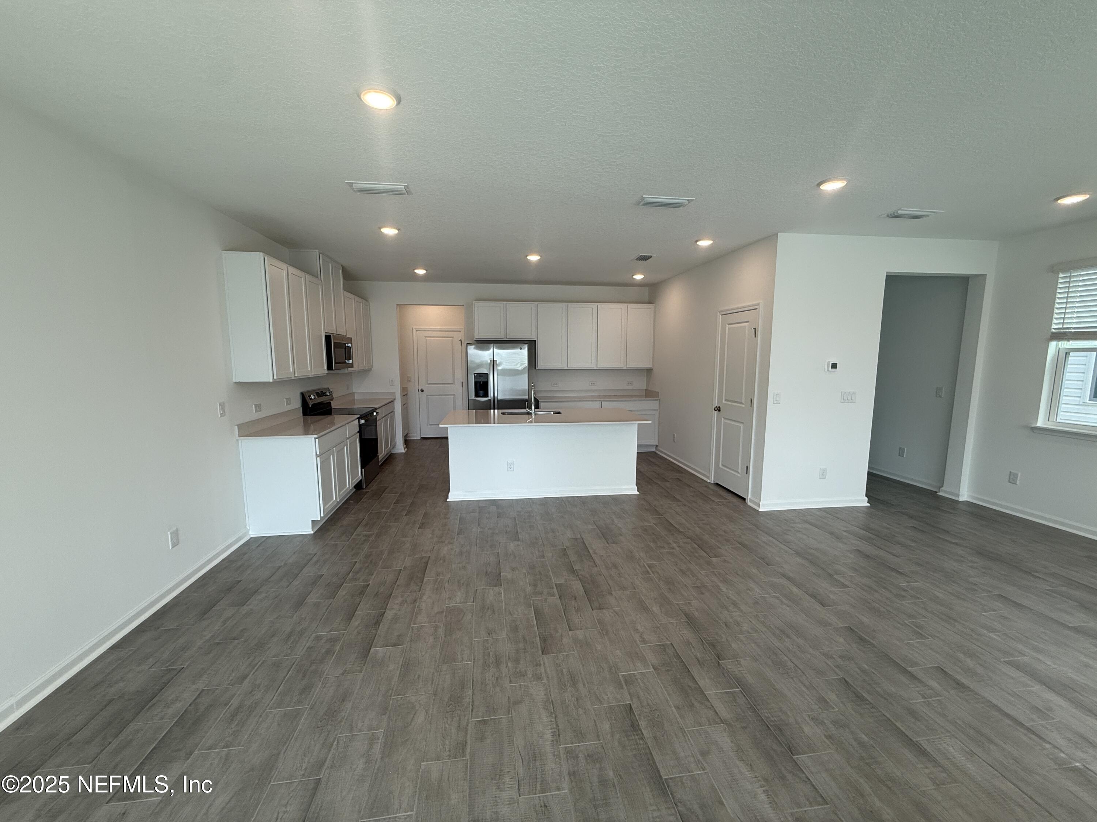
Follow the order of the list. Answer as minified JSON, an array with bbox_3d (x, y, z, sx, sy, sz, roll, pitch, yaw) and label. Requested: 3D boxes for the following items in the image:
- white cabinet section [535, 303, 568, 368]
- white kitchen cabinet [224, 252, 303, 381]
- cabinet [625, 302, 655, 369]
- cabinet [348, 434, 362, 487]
[{"bbox_3d":[0.035,-1.218,7.287,0.504,1.058,0.324,-1,7,-8],"label":"white cabinet section"},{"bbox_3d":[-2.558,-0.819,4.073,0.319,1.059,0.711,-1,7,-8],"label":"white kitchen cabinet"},{"bbox_3d":[1.512,-1.252,7.527,0.463,1.060,0.319,-1,7,-8],"label":"cabinet"},{"bbox_3d":[-2.491,0.564,4.996,0.609,0.632,0.423,-1,7,-8],"label":"cabinet"}]

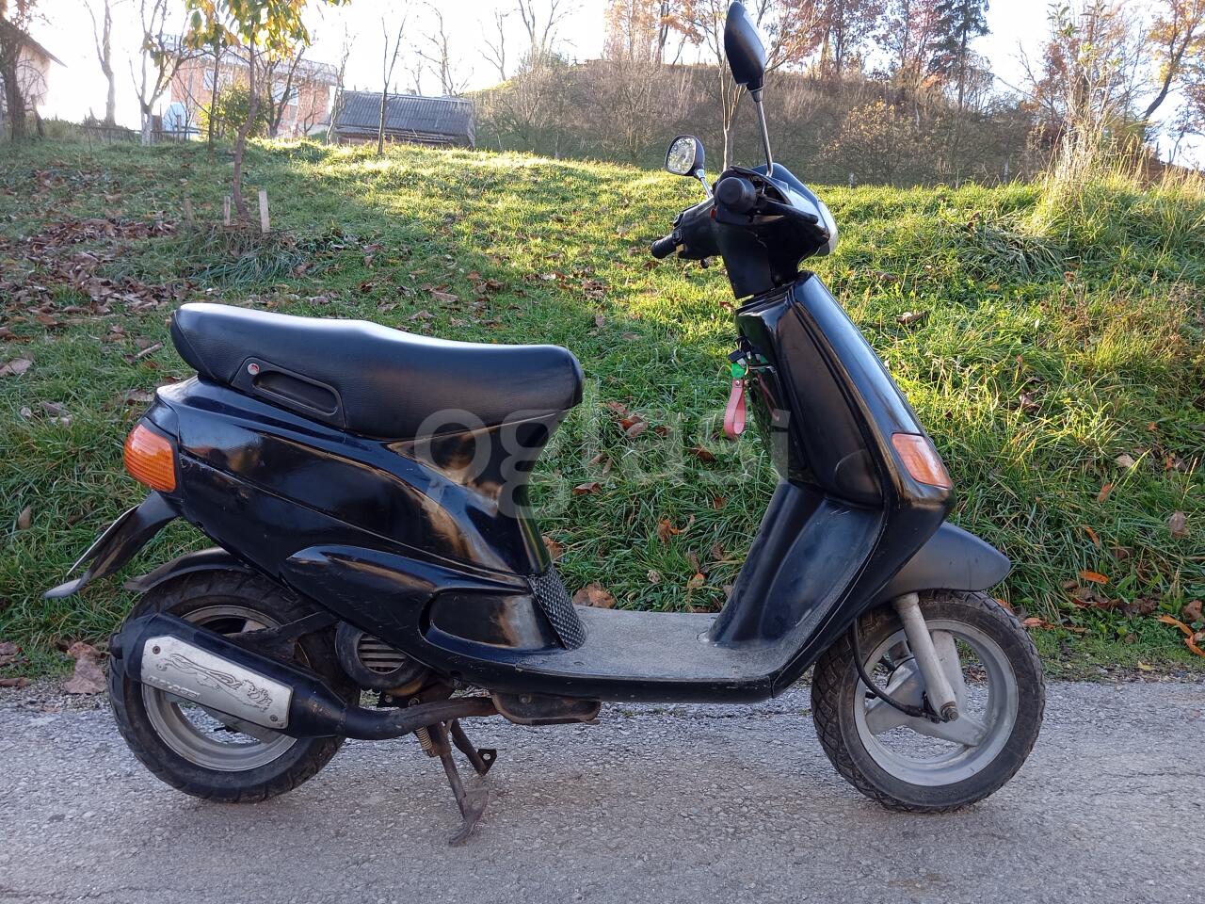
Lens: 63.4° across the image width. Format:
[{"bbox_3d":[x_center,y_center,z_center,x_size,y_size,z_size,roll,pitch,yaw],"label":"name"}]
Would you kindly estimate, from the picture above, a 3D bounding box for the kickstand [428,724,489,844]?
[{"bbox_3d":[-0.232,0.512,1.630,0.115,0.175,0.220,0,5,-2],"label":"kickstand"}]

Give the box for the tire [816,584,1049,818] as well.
[{"bbox_3d":[0.557,0.419,1.667,0.410,0.410,0.100,0,5,-5],"label":"tire"}]

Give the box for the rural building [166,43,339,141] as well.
[{"bbox_3d":[-22.800,-21.600,62.000,9.500,5.600,8.000,-3,6,-38],"label":"rural building"}]

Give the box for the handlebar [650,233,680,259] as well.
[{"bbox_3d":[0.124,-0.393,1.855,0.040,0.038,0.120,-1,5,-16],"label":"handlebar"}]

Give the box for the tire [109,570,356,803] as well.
[{"bbox_3d":[-0.612,0.385,1.630,0.410,0.410,0.100,0,5,-2],"label":"tire"}]

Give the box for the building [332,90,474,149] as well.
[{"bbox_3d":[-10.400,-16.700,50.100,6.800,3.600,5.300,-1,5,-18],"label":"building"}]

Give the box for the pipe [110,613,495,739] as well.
[{"bbox_3d":[-0.460,0.352,1.530,0.590,0.190,0.140,0,5,-1],"label":"pipe"}]

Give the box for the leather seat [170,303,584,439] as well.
[{"bbox_3d":[-0.364,-0.134,1.597,0.670,0.210,0.260,1,5,0],"label":"leather seat"}]

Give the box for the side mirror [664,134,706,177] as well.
[{"bbox_3d":[0.159,-0.571,1.880,0.045,0.085,0.110,-2,5,-24],"label":"side mirror"}]

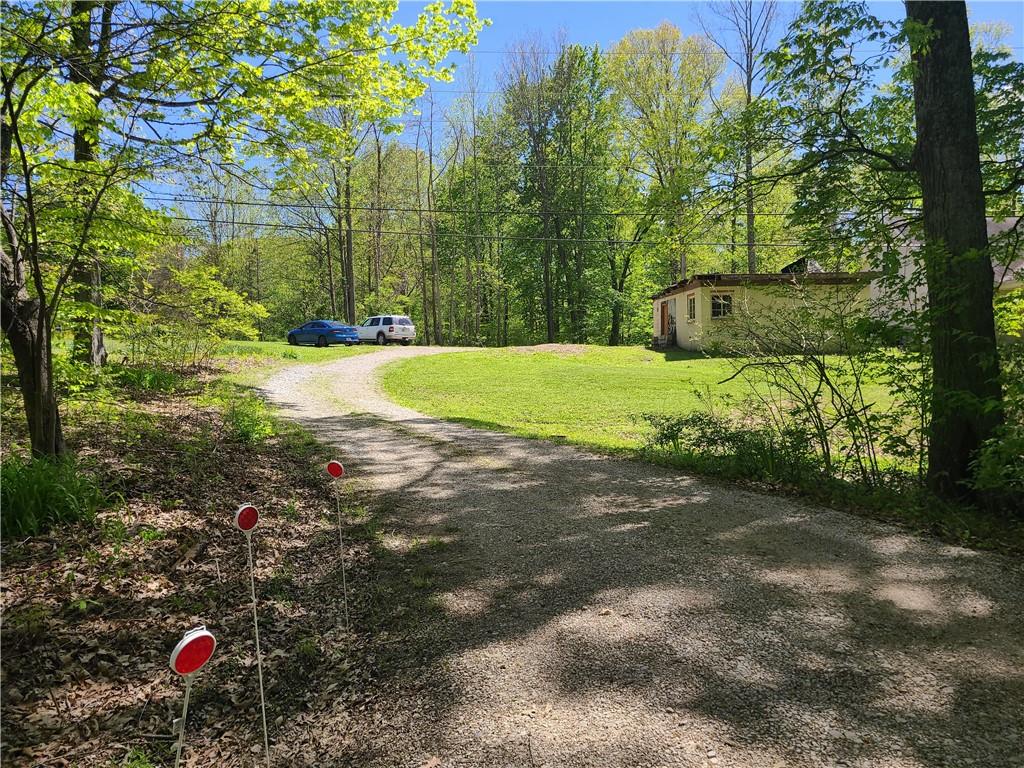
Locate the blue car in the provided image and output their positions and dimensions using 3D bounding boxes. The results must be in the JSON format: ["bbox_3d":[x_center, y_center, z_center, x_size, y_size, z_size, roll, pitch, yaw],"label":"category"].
[{"bbox_3d":[-10.829,-2.872,44.000,4.870,1.480,1.870,2,5,39],"label":"blue car"}]

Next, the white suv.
[{"bbox_3d":[-8.014,-3.244,47.800,1.900,1.830,4.910,-4,5,-39],"label":"white suv"}]

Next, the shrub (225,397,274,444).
[{"bbox_3d":[-3.208,0.434,9.400,0.570,0.520,0.530,-1,4,0],"label":"shrub"}]

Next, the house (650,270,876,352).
[{"bbox_3d":[11.499,-3.352,36.990,7.800,3.300,8.200,-1,4,-3],"label":"house"}]

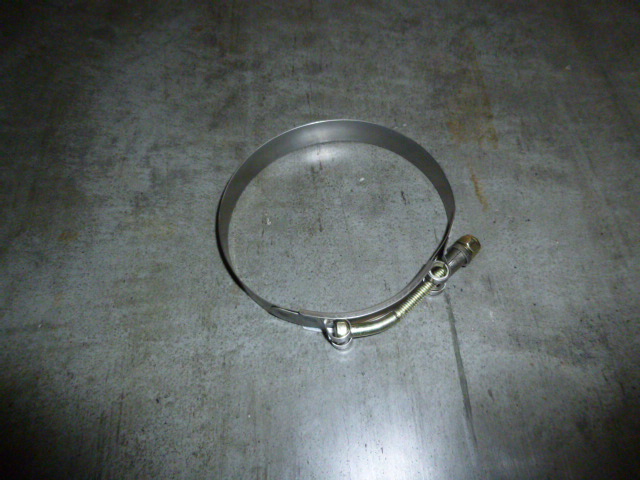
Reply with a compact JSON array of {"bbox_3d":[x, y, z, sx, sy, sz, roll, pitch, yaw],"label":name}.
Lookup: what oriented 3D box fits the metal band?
[{"bbox_3d":[0.008,-0.014,0.255,0.126,0.019,0.124,-3,59,5],"label":"metal band"}]

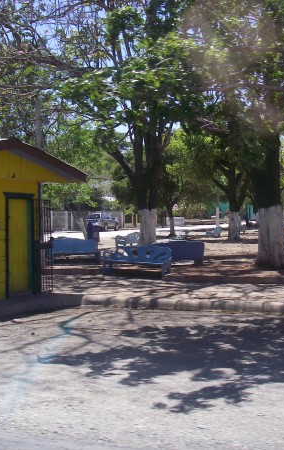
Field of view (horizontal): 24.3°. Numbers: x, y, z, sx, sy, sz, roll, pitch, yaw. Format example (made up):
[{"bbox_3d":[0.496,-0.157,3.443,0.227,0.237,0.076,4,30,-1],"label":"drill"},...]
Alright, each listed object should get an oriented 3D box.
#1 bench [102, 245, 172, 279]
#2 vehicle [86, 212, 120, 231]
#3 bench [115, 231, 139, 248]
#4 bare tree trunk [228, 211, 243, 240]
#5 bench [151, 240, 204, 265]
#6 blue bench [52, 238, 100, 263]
[{"bbox_3d":[-0.100,0.840,15.000,1.500,0.700,0.550,1,1,31],"label":"bench"},{"bbox_3d":[-3.600,-0.300,61.500,1.750,1.720,4.350,0,1,21],"label":"vehicle"},{"bbox_3d":[-0.200,0.624,24.200,1.500,0.700,0.550,0,1,2],"label":"bench"},{"bbox_3d":[5.000,0.030,35.500,0.660,1.600,0.660,0,1,0],"label":"bare tree trunk"},{"bbox_3d":[0.910,0.704,17.170,1.500,0.680,0.550,0,1,-17],"label":"bench"},{"bbox_3d":[-1.820,0.700,17.650,1.500,0.680,0.550,0,1,6],"label":"blue bench"}]

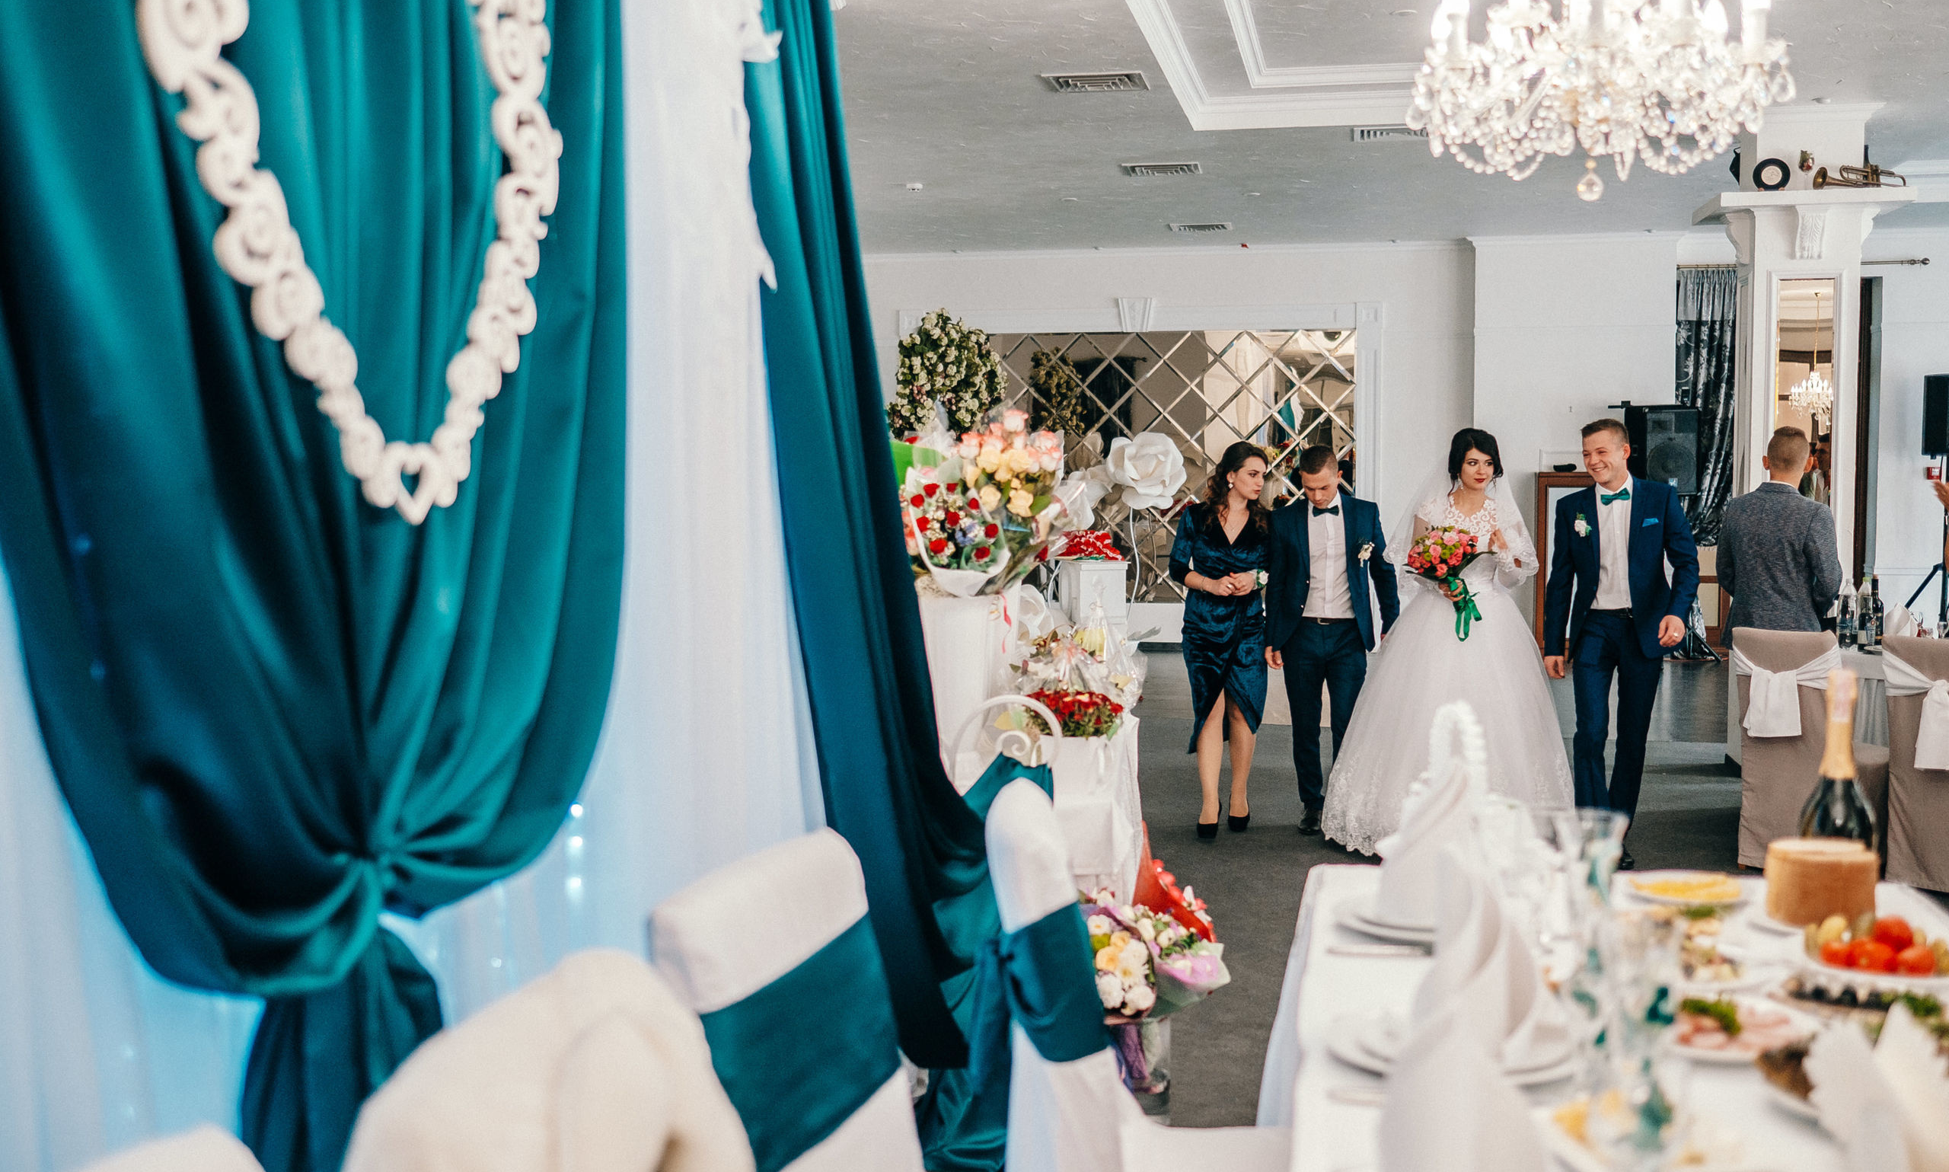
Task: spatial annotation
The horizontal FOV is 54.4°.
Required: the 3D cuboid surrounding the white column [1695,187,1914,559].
[{"bbox_3d":[4.146,-0.460,9.580,0.920,2.900,0.920,0,4,12],"label":"white column"}]

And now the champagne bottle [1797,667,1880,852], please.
[{"bbox_3d":[1.060,0.257,2.330,0.088,0.312,0.088,1,4,24],"label":"champagne bottle"}]

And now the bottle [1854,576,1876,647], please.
[{"bbox_3d":[4.020,0.124,8.550,0.090,0.325,0.090,1,3,12],"label":"bottle"}]

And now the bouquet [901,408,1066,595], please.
[{"bbox_3d":[0.025,-0.254,5.700,0.470,0.550,0.400,0,4,6],"label":"bouquet"}]

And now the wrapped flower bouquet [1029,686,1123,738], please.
[{"bbox_3d":[0.281,0.350,5.250,0.260,0.160,0.240,1,3,12],"label":"wrapped flower bouquet"}]

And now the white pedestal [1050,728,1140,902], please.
[{"bbox_3d":[0.300,0.848,5.427,0.370,0.800,0.370,1,3,12],"label":"white pedestal"}]

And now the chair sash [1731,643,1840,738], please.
[{"bbox_3d":[3.115,0.400,7.280,0.420,0.350,0.130,3,5,43],"label":"chair sash"}]

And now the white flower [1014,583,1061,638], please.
[{"bbox_3d":[0.347,0.171,11.500,0.360,0.380,0.220,1,3,12],"label":"white flower"}]

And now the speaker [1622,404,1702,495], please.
[{"bbox_3d":[5.630,-1.099,15.500,0.470,0.710,0.420,0,3,-5],"label":"speaker"}]

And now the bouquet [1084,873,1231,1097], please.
[{"bbox_3d":[0.420,0.934,4.450,0.360,0.500,0.360,0,4,6],"label":"bouquet"}]

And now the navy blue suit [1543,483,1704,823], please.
[{"bbox_3d":[2.613,0.316,7.650,0.600,1.480,0.360,1,4,19],"label":"navy blue suit"}]

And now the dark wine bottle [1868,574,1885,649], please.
[{"bbox_3d":[3.881,0.111,8.150,0.076,0.315,0.076,0,4,12],"label":"dark wine bottle"}]

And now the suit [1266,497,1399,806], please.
[{"bbox_3d":[1.571,0.303,8.300,0.570,1.380,0.320,0,4,12],"label":"suit"}]

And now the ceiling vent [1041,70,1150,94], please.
[{"bbox_3d":[0.651,-2.643,9.941,0.510,0.040,0.500,1,3,12],"label":"ceiling vent"}]

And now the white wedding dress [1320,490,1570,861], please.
[{"bbox_3d":[2.071,0.334,8.256,1.080,1.500,1.040,1,3,13],"label":"white wedding dress"}]

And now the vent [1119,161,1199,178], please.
[{"bbox_3d":[1.276,-2.807,12.764,0.510,0.040,0.500,1,3,12],"label":"vent"}]

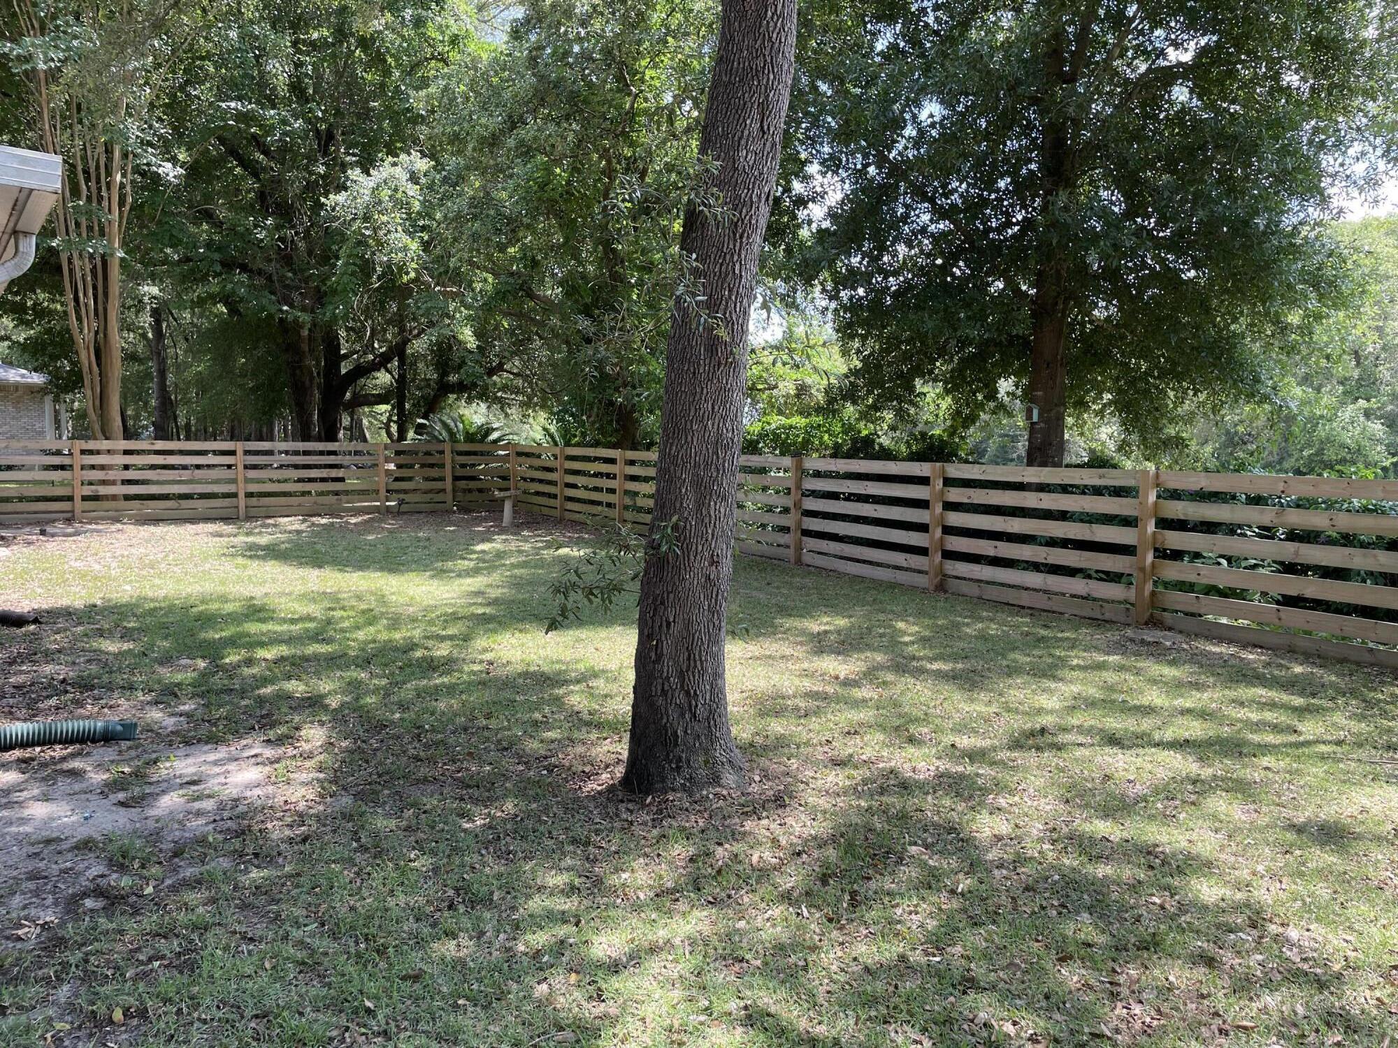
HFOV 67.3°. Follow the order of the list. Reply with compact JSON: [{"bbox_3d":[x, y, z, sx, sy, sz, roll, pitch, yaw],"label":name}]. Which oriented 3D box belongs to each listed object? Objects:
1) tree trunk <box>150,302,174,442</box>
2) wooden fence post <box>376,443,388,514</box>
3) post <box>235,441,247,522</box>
[{"bbox_3d":[-17.417,-4.916,34.000,0.550,4.550,0.550,-3,6,-37],"label":"tree trunk"},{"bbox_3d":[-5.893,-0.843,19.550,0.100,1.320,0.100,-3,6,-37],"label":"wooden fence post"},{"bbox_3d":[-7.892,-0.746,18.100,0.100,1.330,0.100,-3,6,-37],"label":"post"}]

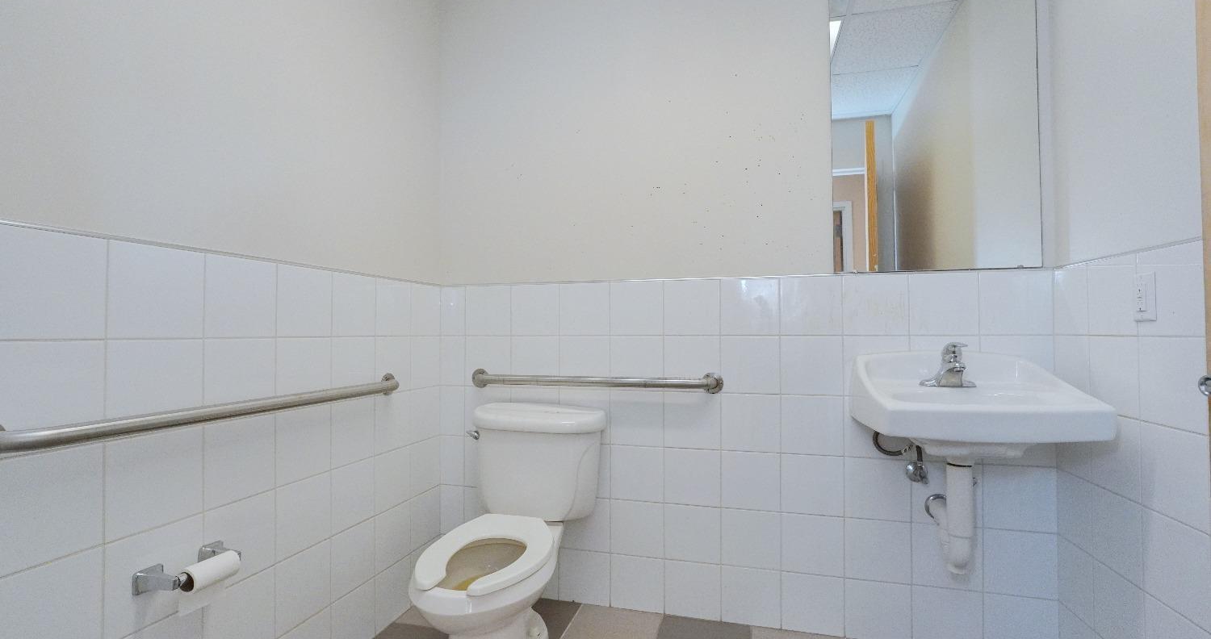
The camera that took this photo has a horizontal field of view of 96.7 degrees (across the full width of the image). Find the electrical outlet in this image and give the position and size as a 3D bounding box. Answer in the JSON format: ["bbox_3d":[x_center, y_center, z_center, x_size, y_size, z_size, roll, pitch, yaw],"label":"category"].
[{"bbox_3d":[1.284,-0.053,1.282,0.009,0.115,0.071,0,-1,14],"label":"electrical outlet"}]

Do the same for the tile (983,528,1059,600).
[{"bbox_3d":[1.298,0.765,1.686,0.200,0.201,0.009,0,-1,15],"label":"tile"}]

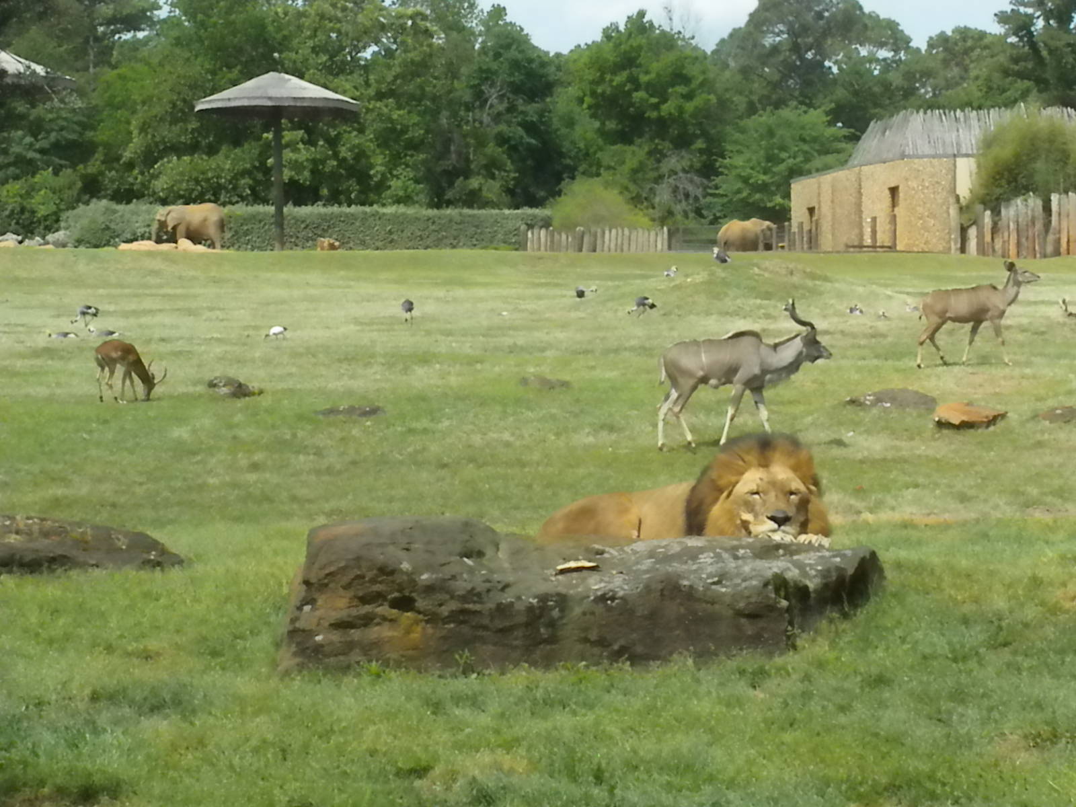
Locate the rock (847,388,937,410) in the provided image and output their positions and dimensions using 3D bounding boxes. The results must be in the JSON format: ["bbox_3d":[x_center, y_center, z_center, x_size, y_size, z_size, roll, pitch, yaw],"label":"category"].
[{"bbox_3d":[4.776,-0.064,42.000,1.200,0.270,0.800,0,3,0],"label":"rock"}]

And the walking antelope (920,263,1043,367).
[{"bbox_3d":[6.651,-1.359,47.000,1.799,1.610,0.440,0,3,-8],"label":"walking antelope"}]

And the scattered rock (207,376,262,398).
[{"bbox_3d":[-4.433,-0.241,45.500,0.800,0.300,0.560,0,3,0],"label":"scattered rock"}]

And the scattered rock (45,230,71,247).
[{"bbox_3d":[-23.472,-8.036,152.000,1.270,0.900,1.000,0,3,0],"label":"scattered rock"}]

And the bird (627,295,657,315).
[{"bbox_3d":[2.771,-2.562,82.000,0.766,0.527,0.260,0,3,0],"label":"bird"}]

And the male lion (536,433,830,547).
[{"bbox_3d":[0.574,0.479,12.600,0.640,0.700,1.700,-2,4,-31],"label":"male lion"}]

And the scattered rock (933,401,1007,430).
[{"bbox_3d":[5.624,0.159,40.500,0.930,0.320,0.700,0,3,0],"label":"scattered rock"}]

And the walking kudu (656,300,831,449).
[{"bbox_3d":[2.535,-0.371,38.300,2.122,1.794,0.500,-1,3,-20],"label":"walking kudu"}]

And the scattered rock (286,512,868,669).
[{"bbox_3d":[0.124,0.722,12.100,2.200,0.460,1.350,-1,3,-10],"label":"scattered rock"}]

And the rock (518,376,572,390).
[{"bbox_3d":[0.108,-0.305,47.000,0.800,0.210,0.600,0,3,0],"label":"rock"}]

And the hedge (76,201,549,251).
[{"bbox_3d":[-11.676,-8.853,157.000,25.000,2.400,2.200,0,3,-6],"label":"hedge"}]

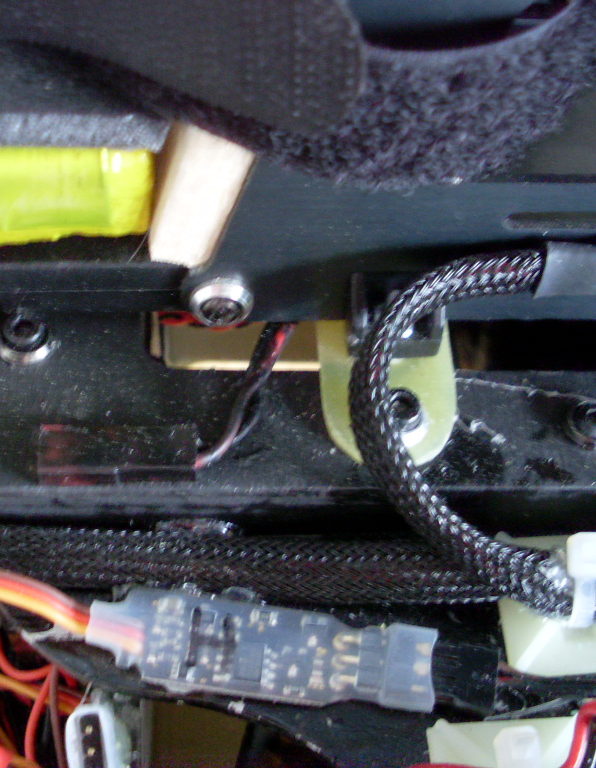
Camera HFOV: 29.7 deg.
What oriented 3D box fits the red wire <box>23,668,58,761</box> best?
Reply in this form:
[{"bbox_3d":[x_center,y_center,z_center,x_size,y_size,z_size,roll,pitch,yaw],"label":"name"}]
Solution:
[{"bbox_3d":[-0.033,0.041,0.140,0.002,0.006,0.011,10,54,7],"label":"red wire"}]

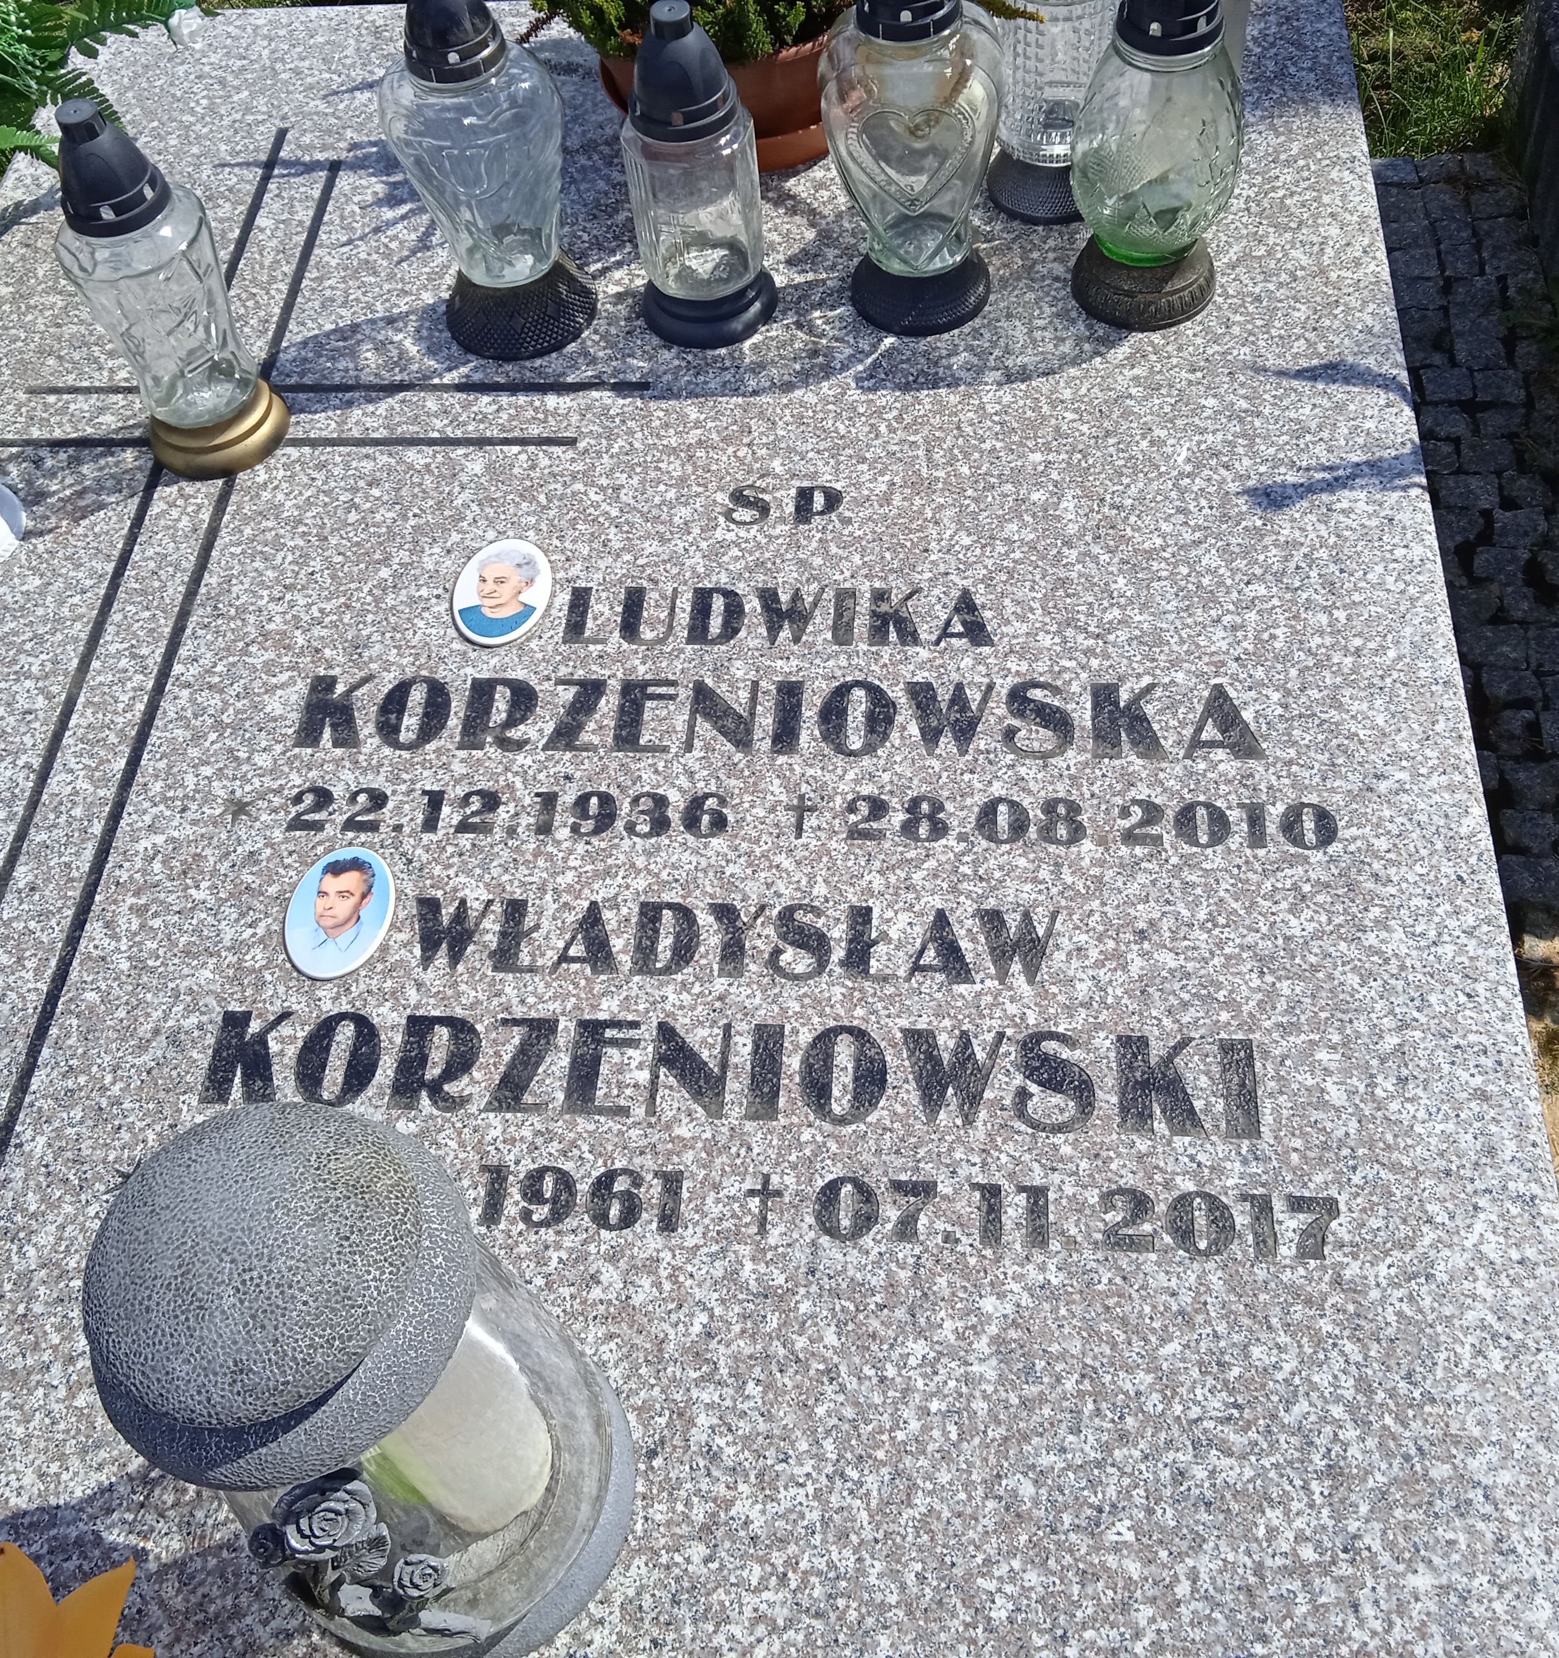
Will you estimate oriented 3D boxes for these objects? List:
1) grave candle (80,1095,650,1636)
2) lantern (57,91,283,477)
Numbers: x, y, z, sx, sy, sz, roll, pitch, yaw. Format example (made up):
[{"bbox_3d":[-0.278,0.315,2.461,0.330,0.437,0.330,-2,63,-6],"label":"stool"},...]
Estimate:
[{"bbox_3d":[-0.152,0.210,0.681,0.152,0.307,0.152,-3,55,4],"label":"grave candle"},{"bbox_3d":[-0.388,-0.337,1.117,0.093,0.247,0.093,1,56,6],"label":"lantern"}]

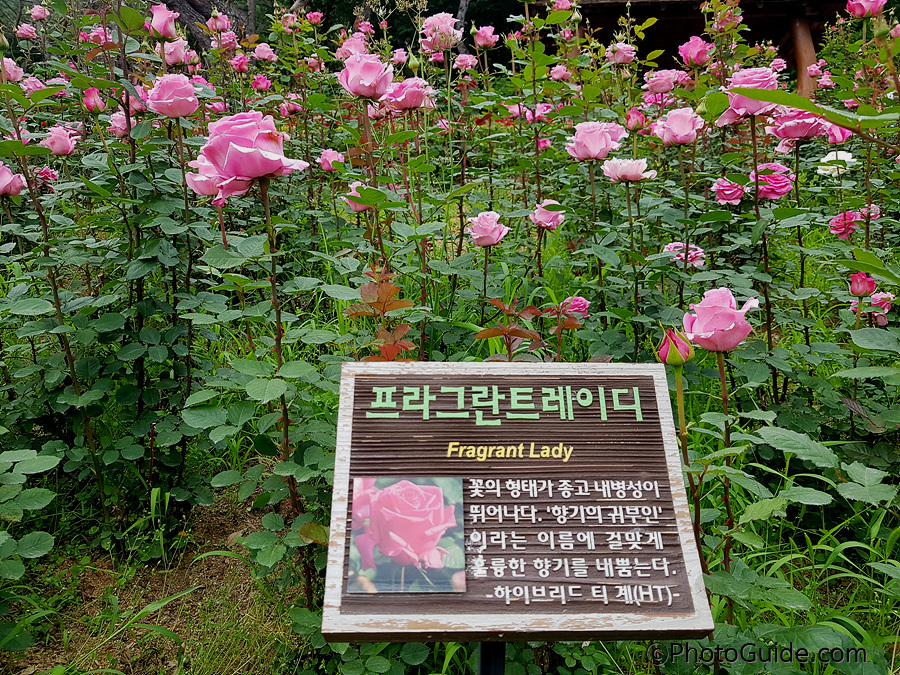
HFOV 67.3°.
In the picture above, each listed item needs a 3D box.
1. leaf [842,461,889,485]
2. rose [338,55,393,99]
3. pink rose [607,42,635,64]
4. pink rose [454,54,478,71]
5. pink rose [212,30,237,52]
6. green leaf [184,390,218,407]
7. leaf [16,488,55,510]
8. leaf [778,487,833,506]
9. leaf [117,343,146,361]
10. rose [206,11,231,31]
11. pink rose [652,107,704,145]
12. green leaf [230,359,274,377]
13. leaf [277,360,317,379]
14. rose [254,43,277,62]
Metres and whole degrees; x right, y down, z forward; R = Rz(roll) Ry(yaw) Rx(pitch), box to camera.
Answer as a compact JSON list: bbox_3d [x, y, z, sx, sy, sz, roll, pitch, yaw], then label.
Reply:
[{"bbox_3d":[0.467,0.153,0.760,0.052,0.014,0.048,22,37,33],"label":"leaf"},{"bbox_3d":[-0.163,-0.502,1.300,0.098,0.080,0.098,0,17,0],"label":"rose"},{"bbox_3d":[0.605,-1.008,2.400,0.099,0.078,0.098,0,17,0],"label":"pink rose"},{"bbox_3d":[0.059,-0.976,2.400,0.085,0.060,0.085,0,22,1],"label":"pink rose"},{"bbox_3d":[-0.797,-1.051,2.400,0.092,0.078,0.092,0,17,0],"label":"pink rose"},{"bbox_3d":[-0.367,0.092,1.000,0.055,0.012,0.034,-19,28,0],"label":"green leaf"},{"bbox_3d":[-0.583,0.224,0.950,0.057,0.012,0.038,-7,39,0],"label":"leaf"},{"bbox_3d":[0.484,0.216,0.920,0.074,0.013,0.042,2,30,-3],"label":"leaf"},{"bbox_3d":[-0.613,0.028,1.300,0.061,0.014,0.038,-20,53,0],"label":"leaf"},{"bbox_3d":[-0.856,-1.172,2.500,0.086,0.072,0.086,0,17,0],"label":"rose"},{"bbox_3d":[0.456,-0.423,1.350,0.100,0.075,0.095,7,23,17],"label":"pink rose"},{"bbox_3d":[-0.272,0.041,0.930,0.060,0.013,0.045,0,25,0],"label":"green leaf"},{"bbox_3d":[-0.227,0.047,1.000,0.060,0.012,0.042,-6,33,-4],"label":"leaf"},{"bbox_3d":[-0.655,-1.012,2.400,0.083,0.068,0.080,-5,23,-13],"label":"rose"}]

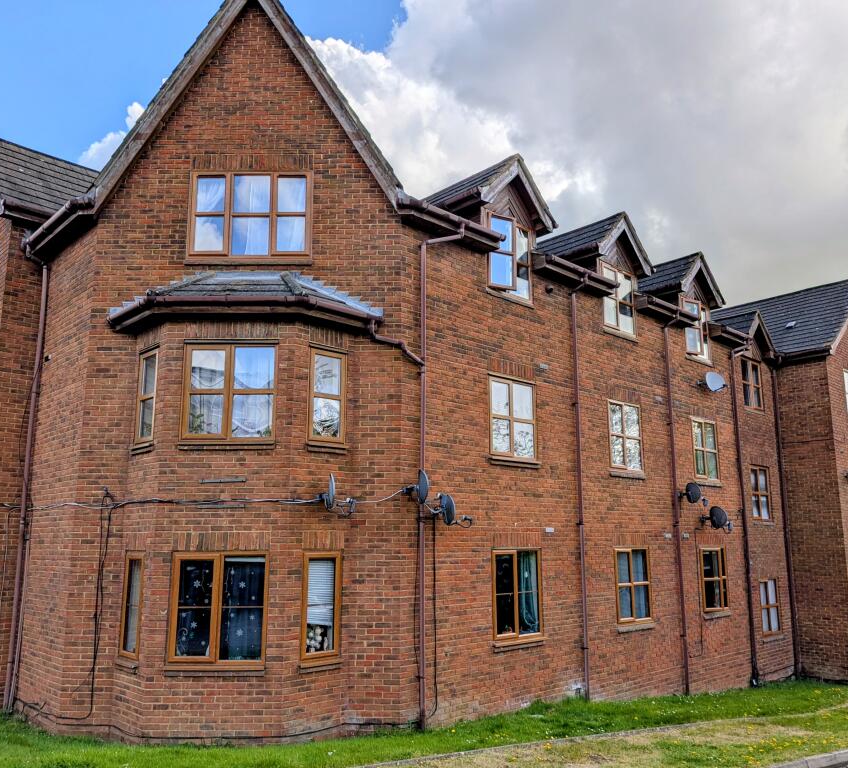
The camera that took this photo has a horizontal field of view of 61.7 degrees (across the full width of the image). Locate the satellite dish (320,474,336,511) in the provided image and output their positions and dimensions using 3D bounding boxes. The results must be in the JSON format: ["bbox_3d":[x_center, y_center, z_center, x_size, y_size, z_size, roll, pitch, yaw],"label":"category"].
[{"bbox_3d":[-1.172,1.332,8.758,0.170,0.460,0.450,3,-12,-17],"label":"satellite dish"}]

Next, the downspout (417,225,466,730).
[{"bbox_3d":[0.279,0.999,9.554,0.540,6.778,0.410,10,-15,-40],"label":"downspout"}]

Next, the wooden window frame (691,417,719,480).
[{"bbox_3d":[5.982,1.399,15.075,1.030,1.270,0.100,10,-15,-40],"label":"wooden window frame"}]

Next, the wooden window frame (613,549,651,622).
[{"bbox_3d":[3.746,3.582,12.655,1.050,1.270,0.100,10,-15,-40],"label":"wooden window frame"}]

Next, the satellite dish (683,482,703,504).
[{"bbox_3d":[5.118,2.083,13.509,0.200,0.430,0.430,5,-12,-23],"label":"satellite dish"}]

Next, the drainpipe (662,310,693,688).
[{"bbox_3d":[4.925,2.159,13.572,0.130,7.113,0.330,10,-15,-40],"label":"drainpipe"}]

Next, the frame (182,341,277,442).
[{"bbox_3d":[-2.469,0.118,9.022,1.180,1.305,0.120,0,-11,0],"label":"frame"}]

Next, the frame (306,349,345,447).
[{"bbox_3d":[-1.241,0.160,9.140,0.578,1.215,0.120,10,-15,-42],"label":"frame"}]

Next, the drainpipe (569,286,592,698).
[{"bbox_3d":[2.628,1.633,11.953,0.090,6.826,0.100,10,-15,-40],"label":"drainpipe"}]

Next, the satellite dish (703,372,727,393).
[{"bbox_3d":[6.183,-0.032,15.111,0.420,0.420,0.280,7,-14,-29],"label":"satellite dish"}]

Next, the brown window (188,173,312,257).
[{"bbox_3d":[-2.417,-2.349,9.928,1.684,1.300,0.120,0,-11,0],"label":"brown window"}]

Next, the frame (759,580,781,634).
[{"bbox_3d":[8.063,5.177,16.529,0.950,1.230,0.100,10,-15,-40],"label":"frame"}]

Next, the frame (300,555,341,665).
[{"bbox_3d":[-1.271,2.713,8.698,0.567,1.281,0.120,10,-15,-40],"label":"frame"}]

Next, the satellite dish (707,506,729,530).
[{"bbox_3d":[5.914,2.701,14.258,0.180,0.490,0.470,3,-12,-17],"label":"satellite dish"}]

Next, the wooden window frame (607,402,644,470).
[{"bbox_3d":[3.654,0.944,12.923,1.015,1.199,0.120,10,-15,-40],"label":"wooden window frame"}]

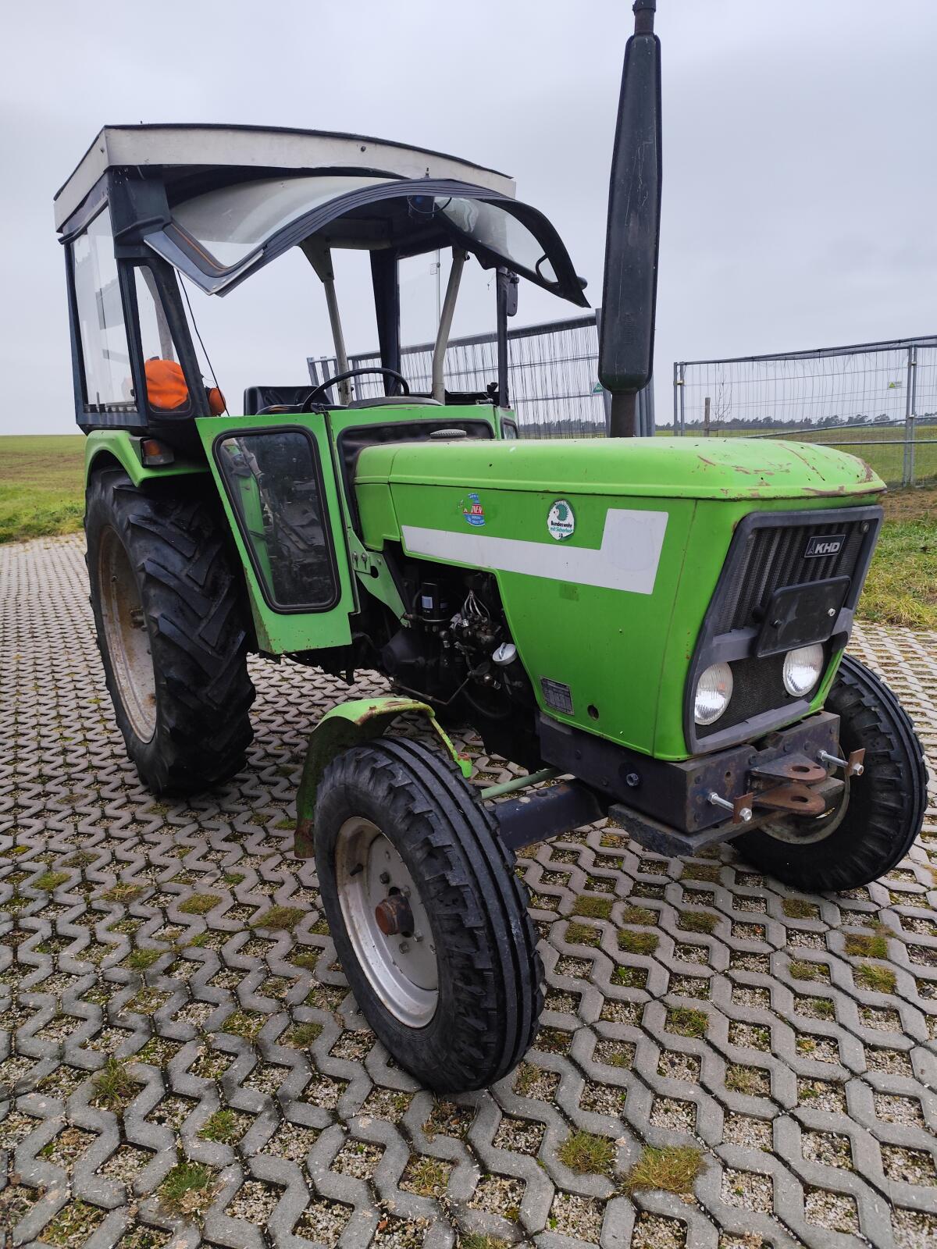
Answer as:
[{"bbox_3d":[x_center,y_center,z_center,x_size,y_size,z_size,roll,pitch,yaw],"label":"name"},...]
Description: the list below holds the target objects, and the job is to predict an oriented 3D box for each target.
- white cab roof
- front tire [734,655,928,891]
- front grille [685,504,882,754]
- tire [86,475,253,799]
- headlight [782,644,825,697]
[{"bbox_3d":[-0.739,-1.720,3.328,1.540,0.180,1.030,-10,15,-32],"label":"white cab roof"},{"bbox_3d":[0.980,0.420,2.487,0.185,0.745,0.745,-10,15,-31],"label":"front tire"},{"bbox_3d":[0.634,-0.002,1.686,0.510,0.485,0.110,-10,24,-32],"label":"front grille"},{"bbox_3d":[-1.230,0.014,3.338,0.345,1.335,1.335,-10,15,-32],"label":"tire"},{"bbox_3d":[0.725,0.092,1.839,0.138,0.138,0.085,-10,15,-32],"label":"headlight"}]

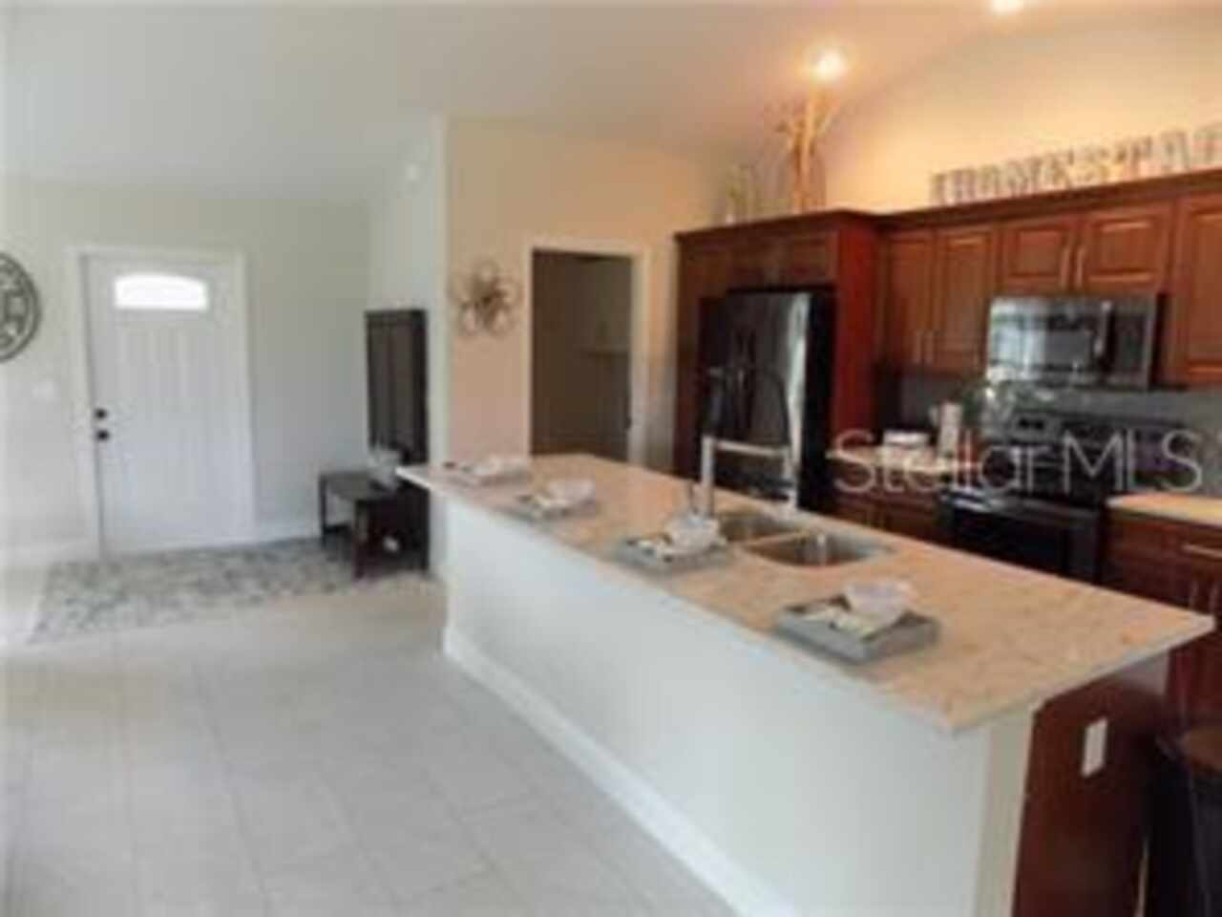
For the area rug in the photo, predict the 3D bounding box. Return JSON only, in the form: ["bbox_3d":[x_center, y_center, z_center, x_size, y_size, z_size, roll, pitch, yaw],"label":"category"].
[{"bbox_3d":[-2.452,0.739,5.266,2.010,0.012,1.570,-5,10,-32],"label":"area rug"}]

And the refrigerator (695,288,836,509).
[{"bbox_3d":[1.161,-0.106,5.226,0.780,1.815,0.915,-5,10,-32],"label":"refrigerator"}]

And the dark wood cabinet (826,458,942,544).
[{"bbox_3d":[1.737,0.481,4.612,0.660,0.885,0.710,-4,10,-33],"label":"dark wood cabinet"}]

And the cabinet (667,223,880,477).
[{"bbox_3d":[1.134,-0.351,5.392,0.720,2.265,1.460,-4,10,-33],"label":"cabinet"}]

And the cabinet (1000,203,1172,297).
[{"bbox_3d":[2.290,-0.953,3.840,0.335,0.380,0.765,-5,10,-32],"label":"cabinet"}]

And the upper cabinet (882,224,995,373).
[{"bbox_3d":[1.888,-0.866,4.480,0.335,0.760,0.690,-5,10,-32],"label":"upper cabinet"}]

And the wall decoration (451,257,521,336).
[{"bbox_3d":[-0.782,-0.984,5.016,0.465,0.480,0.060,-5,10,-32],"label":"wall decoration"}]

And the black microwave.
[{"bbox_3d":[2.260,-0.554,3.873,0.405,0.410,0.757,-5,10,-32],"label":"black microwave"}]

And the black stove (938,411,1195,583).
[{"bbox_3d":[2.118,0.441,3.947,0.700,1.180,0.770,-4,10,-33],"label":"black stove"}]

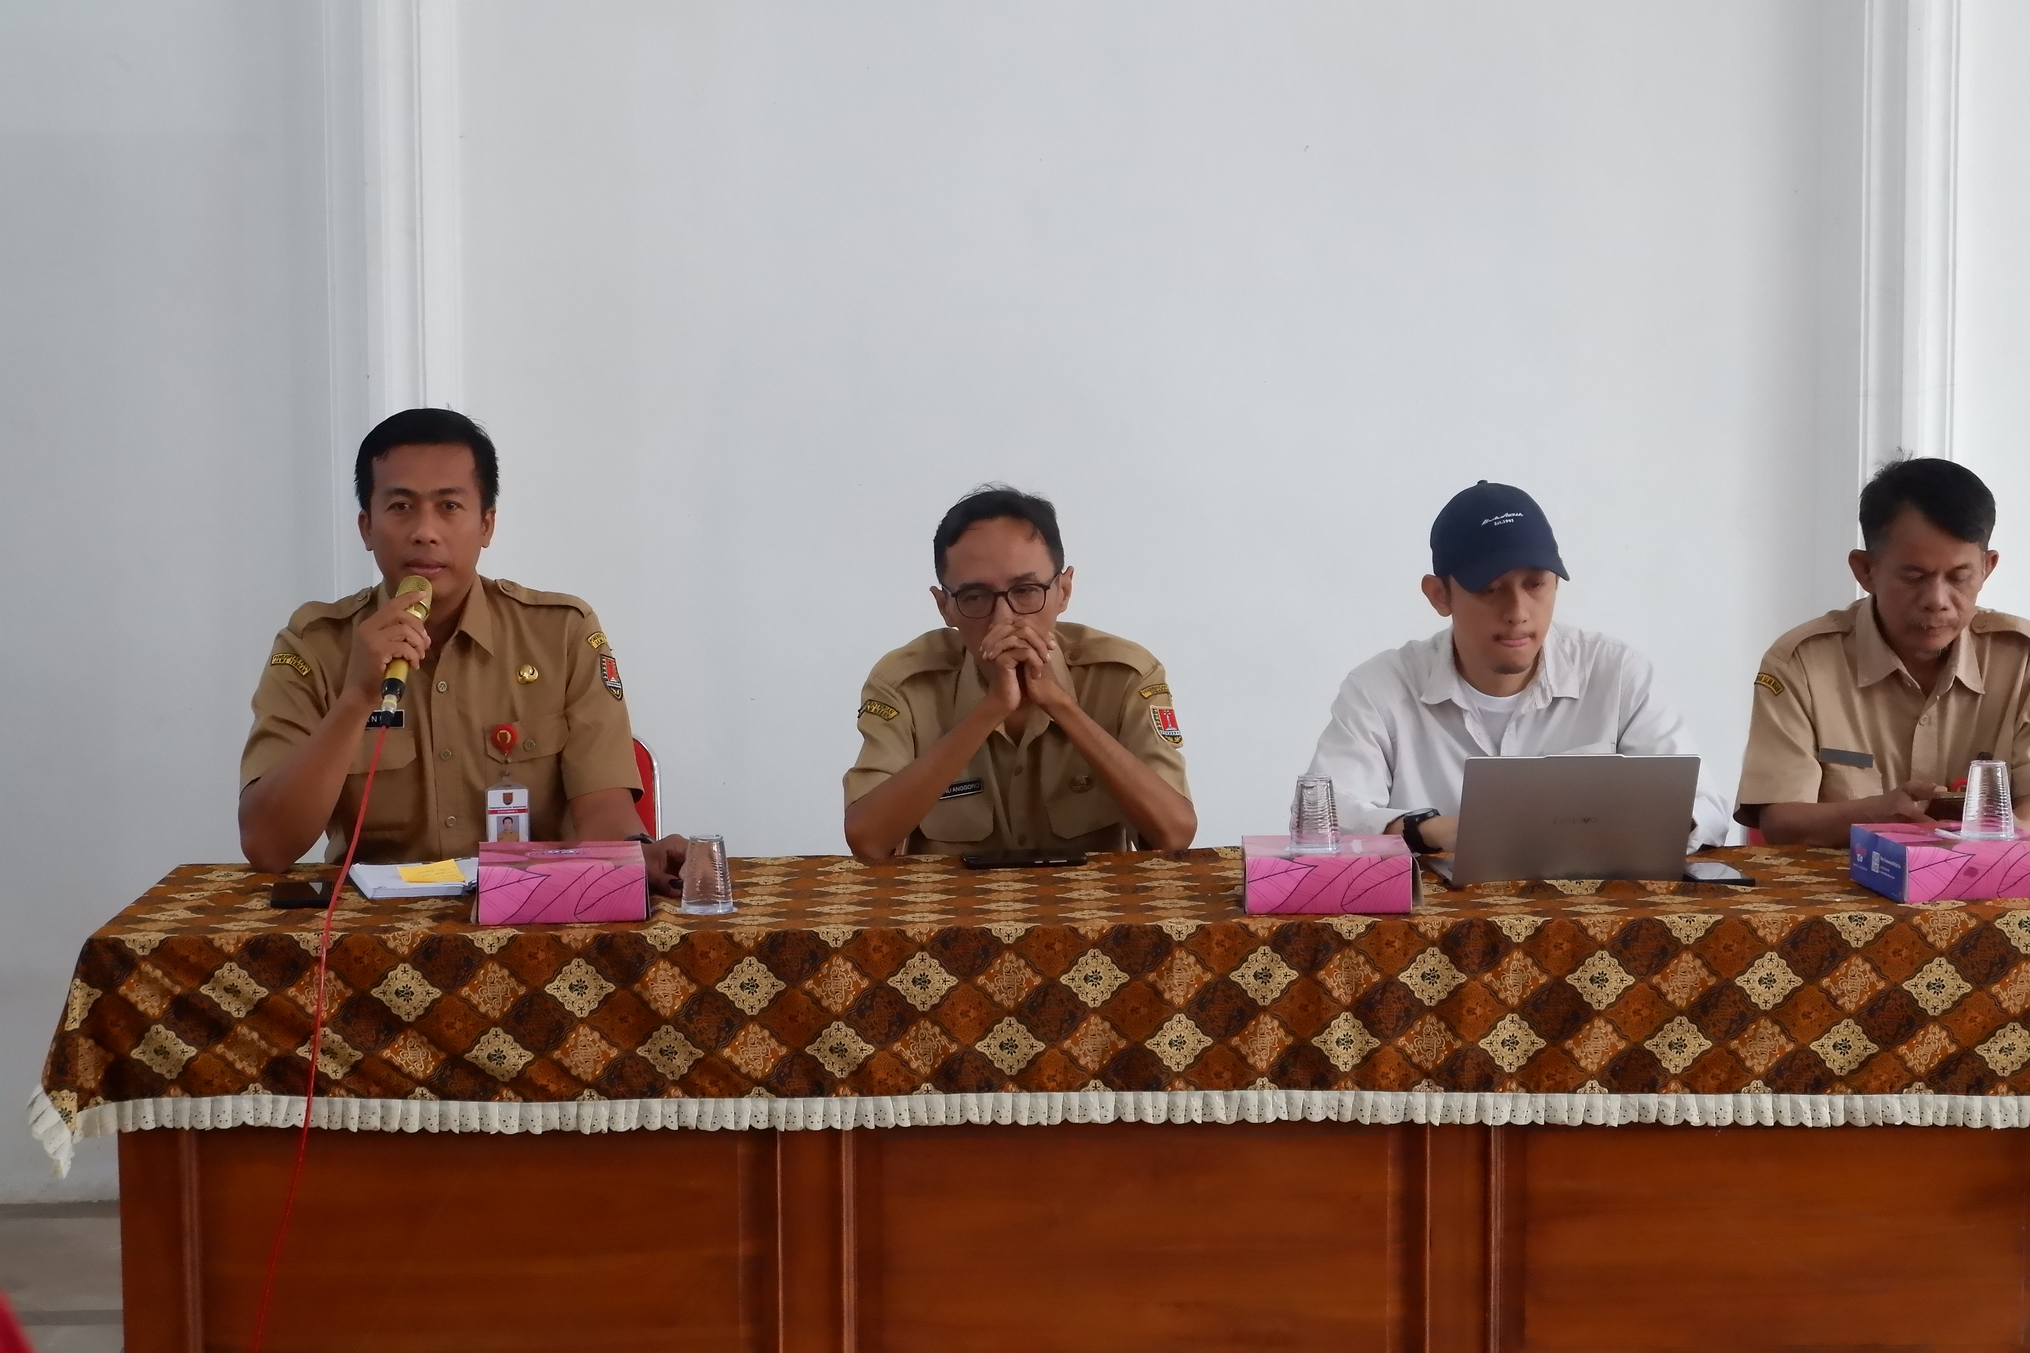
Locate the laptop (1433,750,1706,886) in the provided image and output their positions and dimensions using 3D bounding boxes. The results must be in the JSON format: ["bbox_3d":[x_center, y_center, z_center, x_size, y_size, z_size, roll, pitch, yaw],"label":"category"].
[{"bbox_3d":[0.719,0.173,5.041,0.306,0.185,0.320,-1,5,-5],"label":"laptop"}]

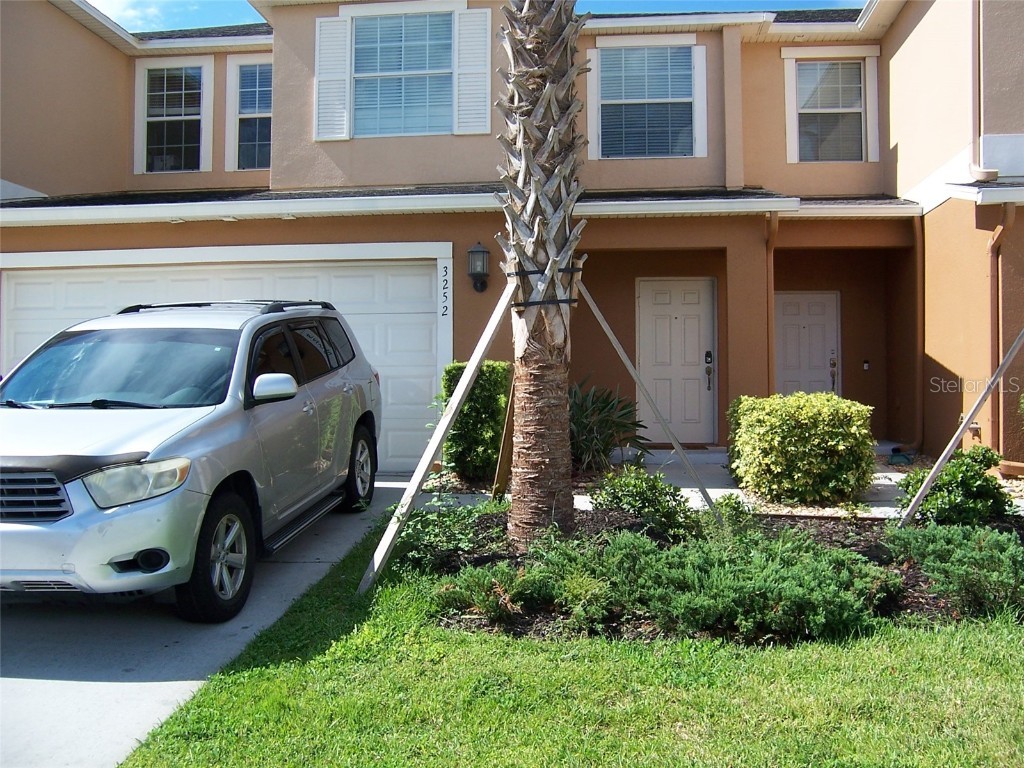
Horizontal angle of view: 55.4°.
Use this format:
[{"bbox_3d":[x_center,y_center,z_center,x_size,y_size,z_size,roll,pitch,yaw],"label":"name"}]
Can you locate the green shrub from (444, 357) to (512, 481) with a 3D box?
[{"bbox_3d":[-0.323,0.347,9.400,0.650,1.120,0.650,0,0,6],"label":"green shrub"}]

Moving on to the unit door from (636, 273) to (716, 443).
[{"bbox_3d":[2.068,-0.289,12.250,0.990,2.080,0.120,0,0,6],"label":"unit door"}]

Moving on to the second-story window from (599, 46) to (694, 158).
[{"bbox_3d":[1.721,-3.608,12.490,1.220,1.430,0.100,0,0,6],"label":"second-story window"}]

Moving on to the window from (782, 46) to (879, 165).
[{"bbox_3d":[4.532,-3.964,13.870,1.320,1.620,0.120,0,0,6],"label":"window"}]

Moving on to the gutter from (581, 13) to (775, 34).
[{"bbox_3d":[1.948,-4.512,12.150,2.500,0.140,0.150,0,0,6],"label":"gutter"}]

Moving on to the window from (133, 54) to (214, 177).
[{"bbox_3d":[-4.612,-3.672,13.300,1.100,1.570,0.120,0,0,6],"label":"window"}]

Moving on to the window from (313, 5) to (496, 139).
[{"bbox_3d":[-1.266,-3.614,11.290,2.060,1.560,0.120,0,0,6],"label":"window"}]

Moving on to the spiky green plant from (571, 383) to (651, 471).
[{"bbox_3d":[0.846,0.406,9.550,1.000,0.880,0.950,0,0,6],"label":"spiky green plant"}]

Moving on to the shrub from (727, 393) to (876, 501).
[{"bbox_3d":[2.592,0.572,8.800,1.130,0.920,1.000,0,0,6],"label":"shrub"}]

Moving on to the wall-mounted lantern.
[{"bbox_3d":[-0.327,-1.155,9.680,0.215,0.480,0.250,0,0,6],"label":"wall-mounted lantern"}]

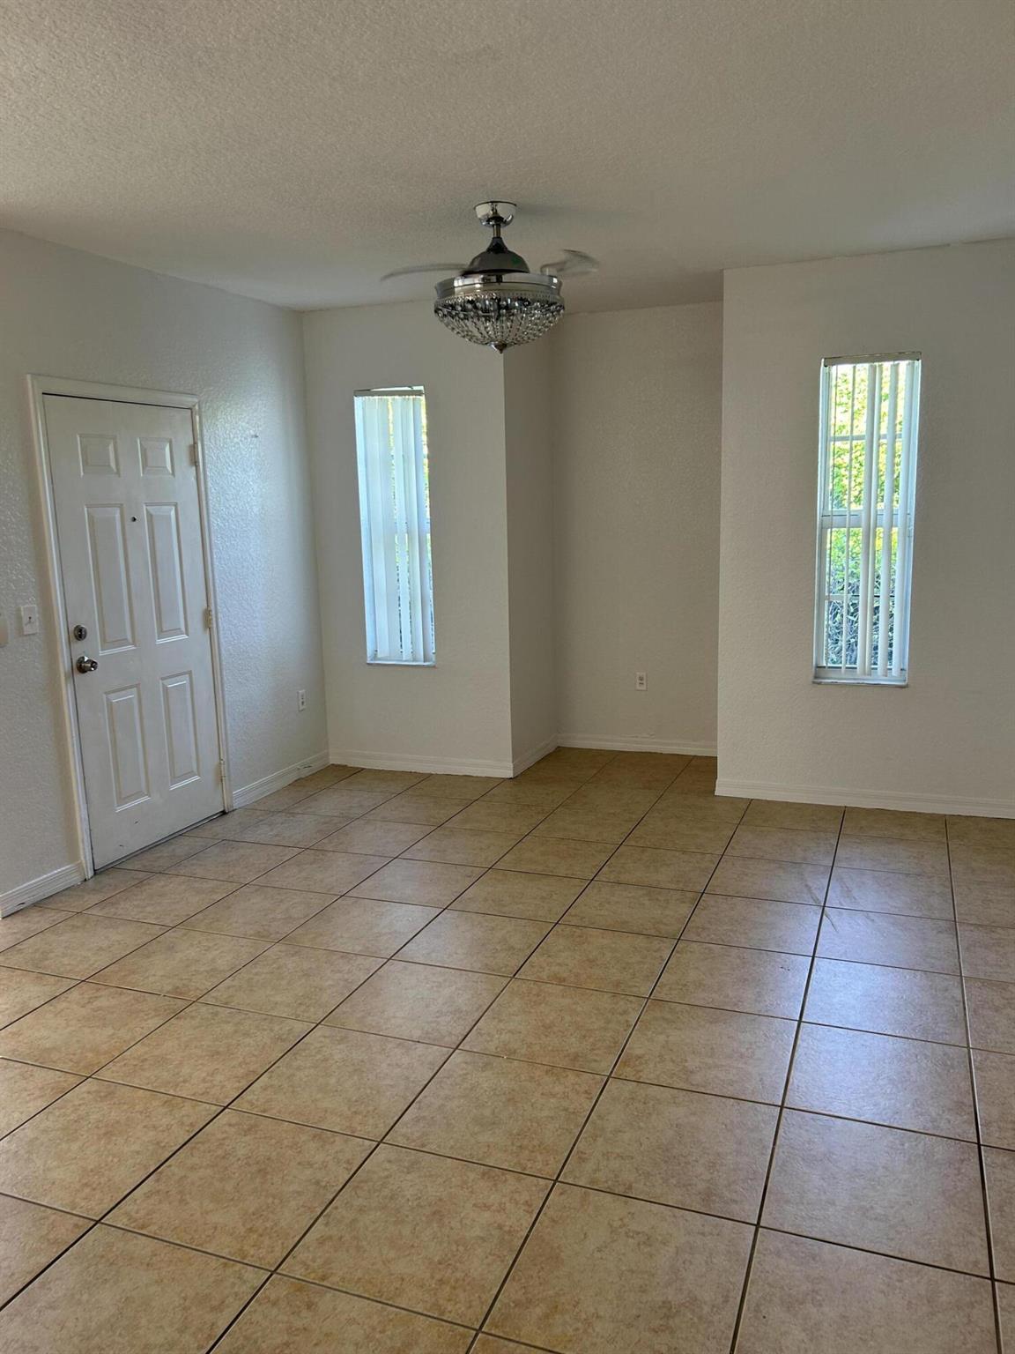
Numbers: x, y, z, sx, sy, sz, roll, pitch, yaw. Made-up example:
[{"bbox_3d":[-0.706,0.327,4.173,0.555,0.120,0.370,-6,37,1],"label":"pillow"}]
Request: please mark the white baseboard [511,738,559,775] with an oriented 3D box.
[{"bbox_3d":[0.181,0.473,6.165,0.015,0.085,0.779,2,10,21],"label":"white baseboard"}]

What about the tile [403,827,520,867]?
[{"bbox_3d":[-0.203,0.783,4.643,0.452,0.012,0.452,2,10,21],"label":"tile"}]

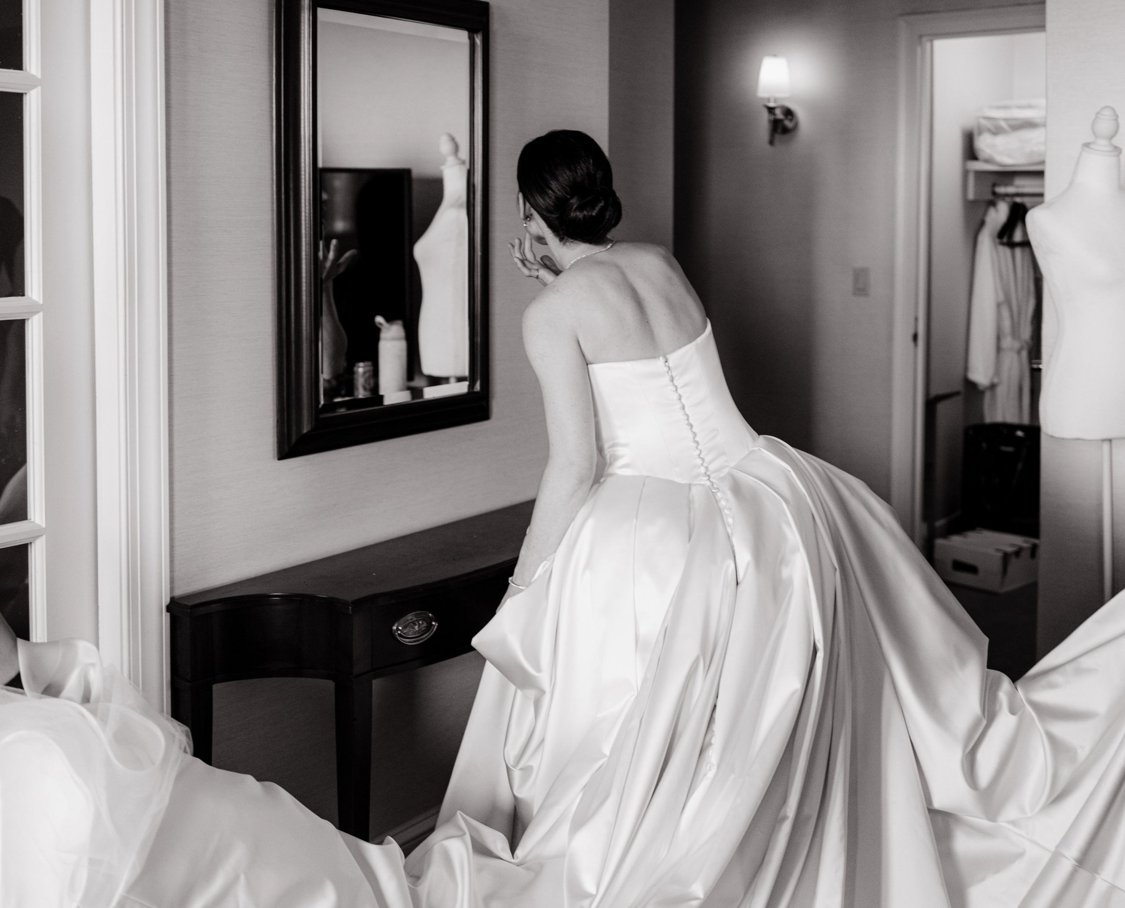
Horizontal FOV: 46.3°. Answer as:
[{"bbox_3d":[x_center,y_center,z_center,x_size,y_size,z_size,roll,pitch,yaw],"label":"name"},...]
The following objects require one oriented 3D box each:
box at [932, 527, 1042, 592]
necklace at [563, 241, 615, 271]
[{"bbox_3d":[1.678,0.420,5.173,0.290,0.160,0.270,-5,8,-43],"label":"box"},{"bbox_3d":[0.034,-0.361,2.500,0.130,0.075,0.130,-10,-17,-30],"label":"necklace"}]

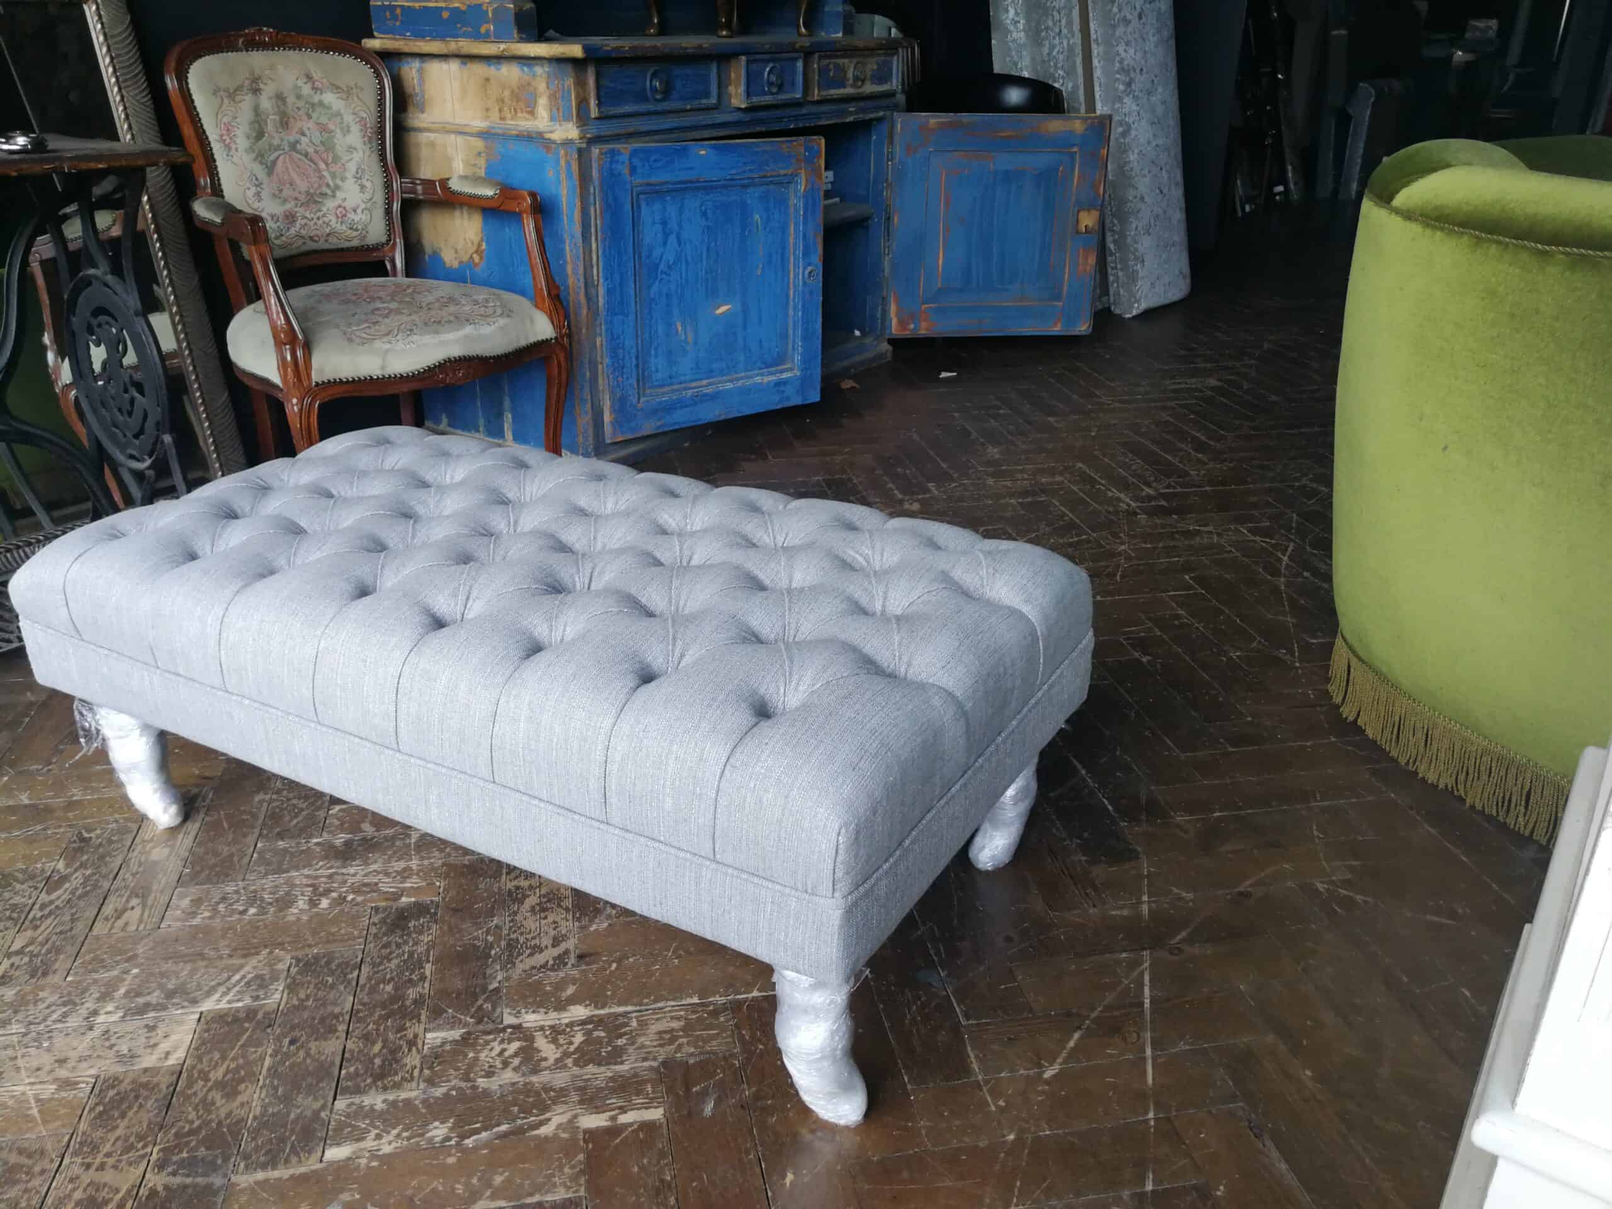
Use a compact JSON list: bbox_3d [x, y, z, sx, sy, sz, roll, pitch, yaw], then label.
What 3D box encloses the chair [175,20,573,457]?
[{"bbox_3d":[-0.955,-0.694,2.708,0.626,0.995,0.667,-18,28,-40],"label":"chair"}]

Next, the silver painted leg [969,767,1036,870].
[{"bbox_3d":[0.249,0.215,1.518,0.068,0.197,0.092,10,23,22],"label":"silver painted leg"}]

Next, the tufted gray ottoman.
[{"bbox_3d":[-0.297,0.096,1.517,1.127,0.407,0.641,12,24,28],"label":"tufted gray ottoman"}]

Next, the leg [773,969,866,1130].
[{"bbox_3d":[0.014,0.370,1.116,0.068,0.197,0.092,-19,29,-40],"label":"leg"}]

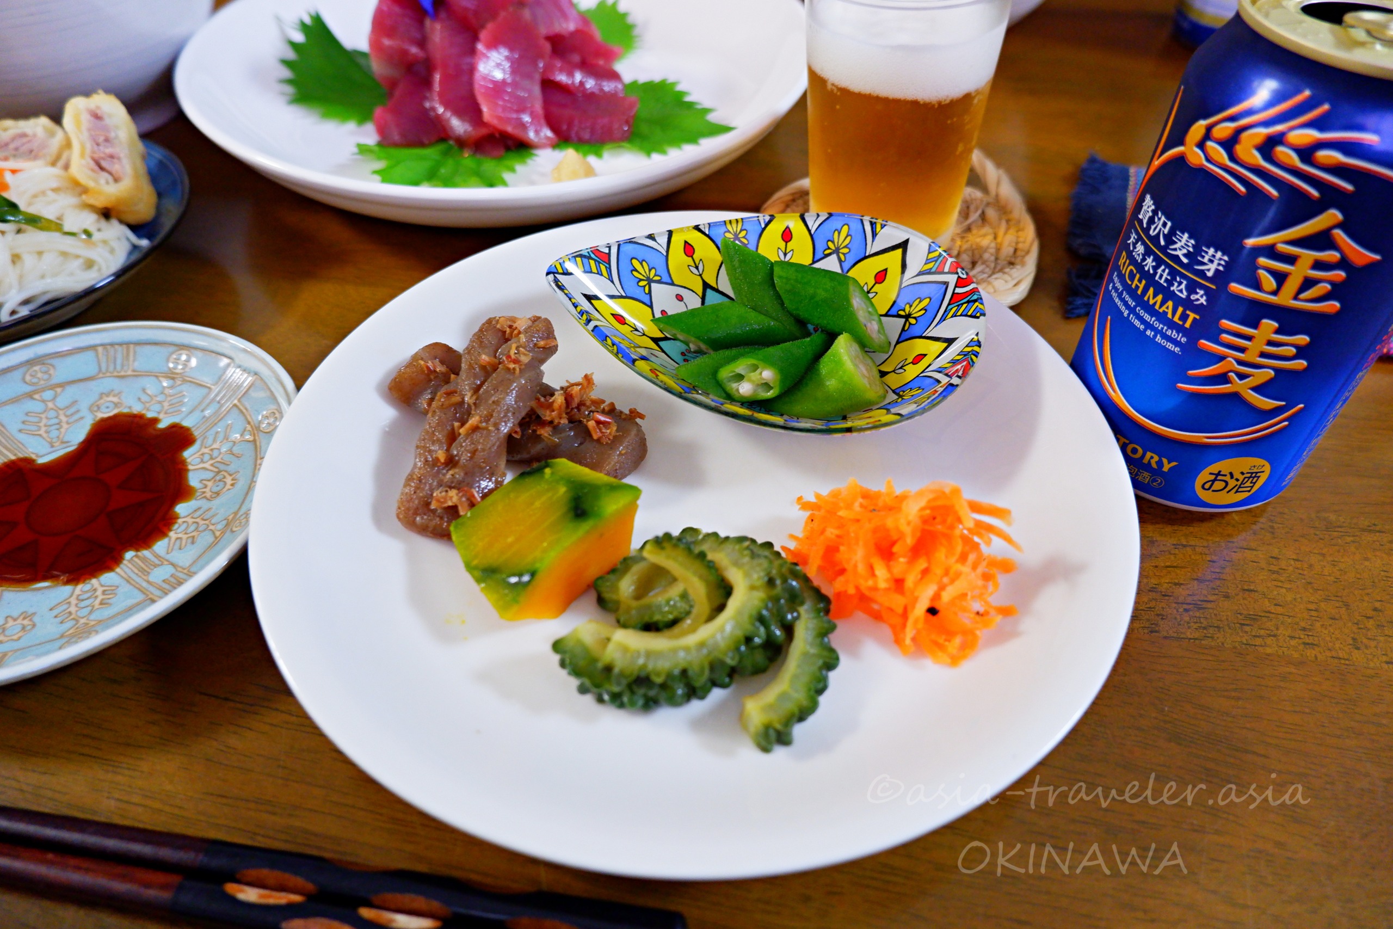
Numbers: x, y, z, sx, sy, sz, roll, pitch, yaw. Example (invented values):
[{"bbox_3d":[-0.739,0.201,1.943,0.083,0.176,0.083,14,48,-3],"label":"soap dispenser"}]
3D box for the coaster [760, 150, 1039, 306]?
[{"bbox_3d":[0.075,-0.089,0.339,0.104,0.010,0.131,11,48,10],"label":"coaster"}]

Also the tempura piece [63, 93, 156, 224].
[{"bbox_3d":[-0.204,-0.106,0.310,0.022,0.039,0.024,-26,11,-18],"label":"tempura piece"}]

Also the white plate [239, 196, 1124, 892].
[{"bbox_3d":[0.000,0.002,0.243,0.222,0.025,0.222,0,47,0],"label":"white plate"}]

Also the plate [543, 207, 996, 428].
[{"bbox_3d":[0.018,-0.037,0.267,0.129,0.029,0.100,6,47,6],"label":"plate"}]

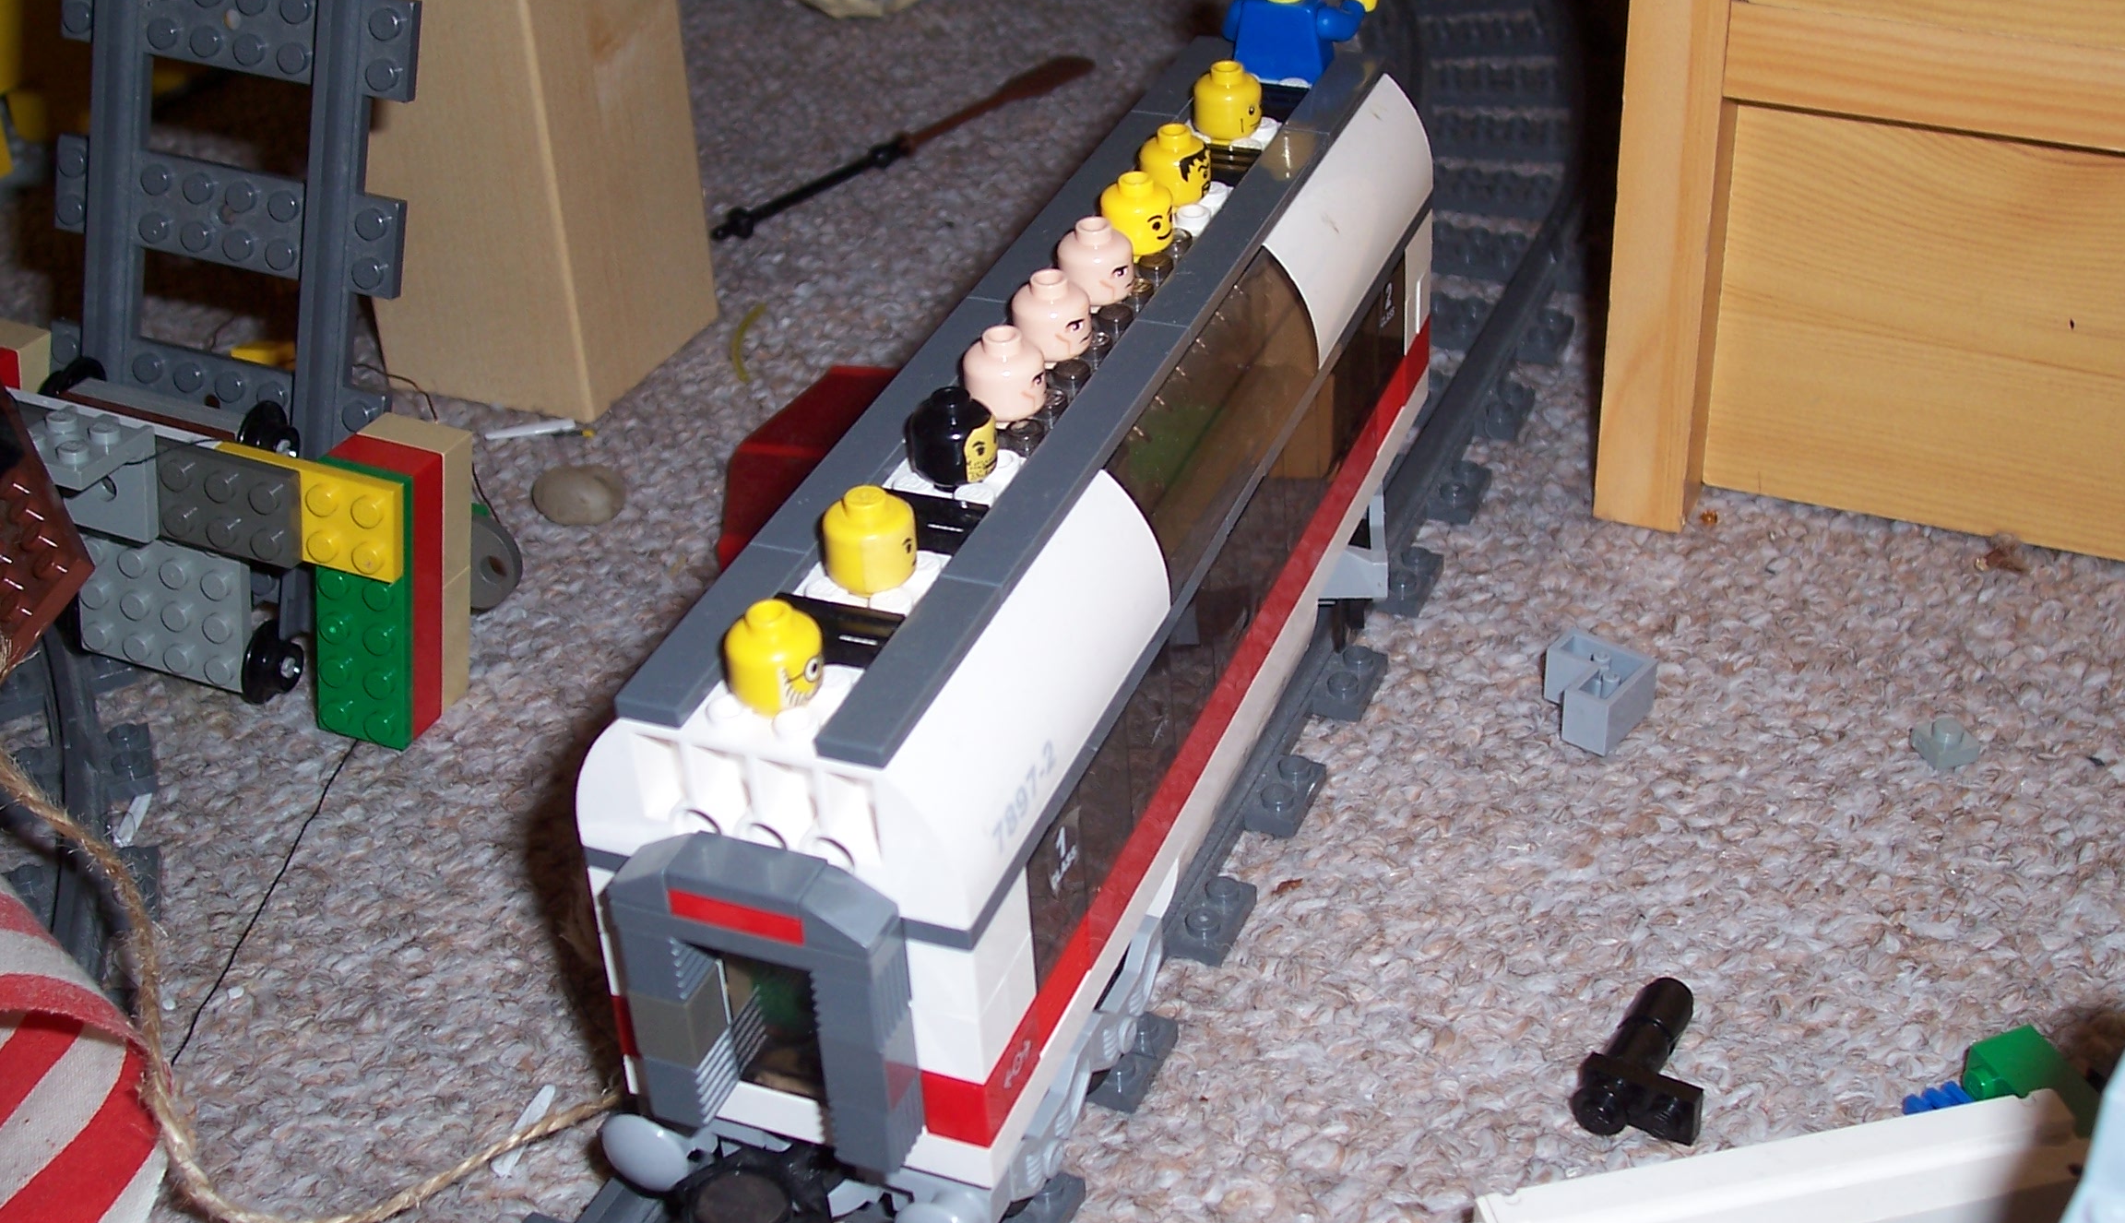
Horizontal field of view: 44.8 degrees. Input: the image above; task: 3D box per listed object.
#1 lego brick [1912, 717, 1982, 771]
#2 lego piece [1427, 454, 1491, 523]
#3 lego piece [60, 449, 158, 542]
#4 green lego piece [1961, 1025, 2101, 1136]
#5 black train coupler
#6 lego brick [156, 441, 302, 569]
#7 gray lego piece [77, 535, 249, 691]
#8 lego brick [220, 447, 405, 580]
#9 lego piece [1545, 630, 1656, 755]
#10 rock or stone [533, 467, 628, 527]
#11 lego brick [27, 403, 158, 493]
[{"bbox_3d":[0.143,0.021,0.417,0.008,0.005,0.008,-10,33,-10],"label":"lego brick"},{"bbox_3d":[0.073,-0.022,0.475,0.009,0.005,0.016,12,36,21],"label":"lego piece"},{"bbox_3d":[-0.152,-0.021,0.412,0.016,0.017,0.004,14,28,12],"label":"lego piece"},{"bbox_3d":[0.133,0.068,0.343,0.011,0.008,0.028,-14,36,-17],"label":"green lego piece"},{"bbox_3d":[0.082,0.063,0.355,0.016,0.008,0.027,16,38,25],"label":"black train coupler"},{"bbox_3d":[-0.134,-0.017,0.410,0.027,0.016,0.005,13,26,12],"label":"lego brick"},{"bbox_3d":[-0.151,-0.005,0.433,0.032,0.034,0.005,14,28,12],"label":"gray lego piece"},{"bbox_3d":[-0.120,-0.016,0.411,0.032,0.016,0.005,13,27,12],"label":"lego brick"},{"bbox_3d":[0.085,0.014,0.416,0.016,0.011,0.016,23,42,34],"label":"lego piece"},{"bbox_3d":[-0.091,-0.022,0.485,0.018,0.009,0.015,0,34,6],"label":"rock or stone"},{"bbox_3d":[-0.153,-0.026,0.400,0.016,0.005,0.019,13,26,12],"label":"lego brick"}]

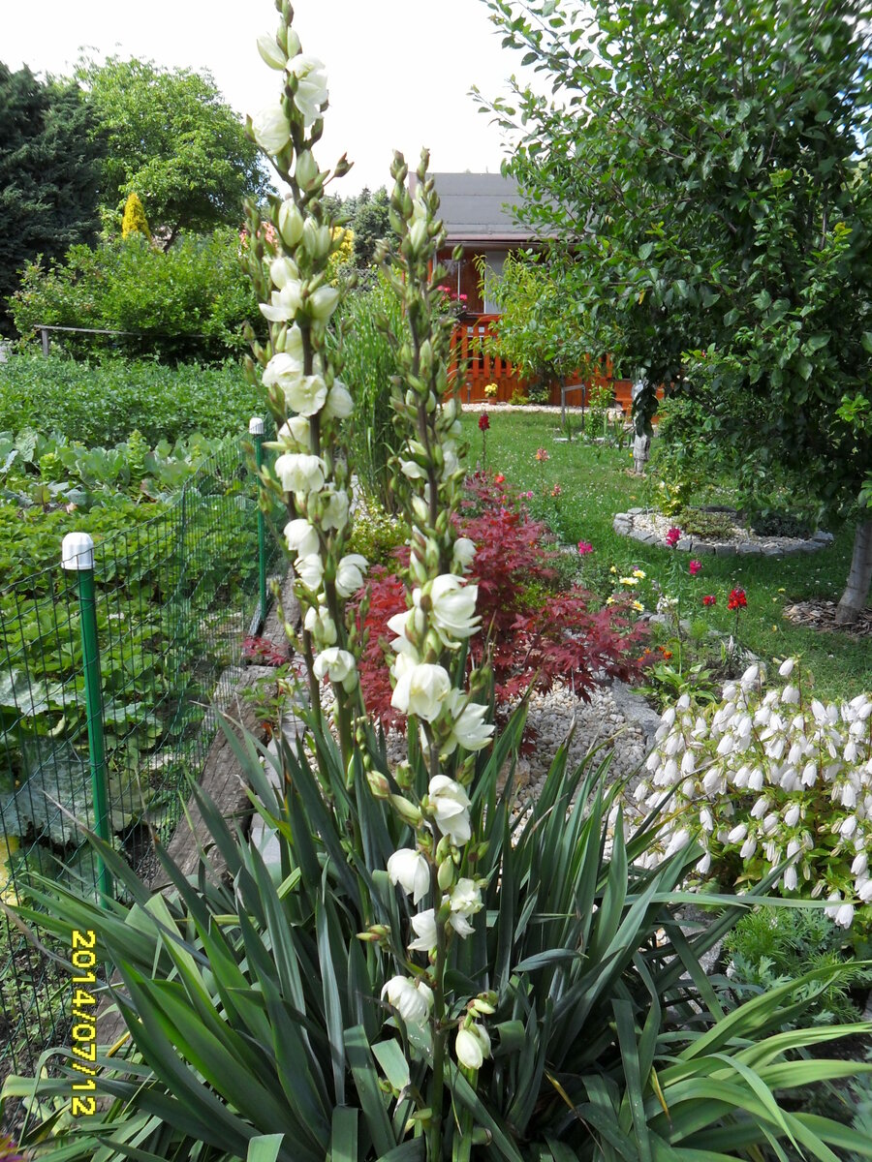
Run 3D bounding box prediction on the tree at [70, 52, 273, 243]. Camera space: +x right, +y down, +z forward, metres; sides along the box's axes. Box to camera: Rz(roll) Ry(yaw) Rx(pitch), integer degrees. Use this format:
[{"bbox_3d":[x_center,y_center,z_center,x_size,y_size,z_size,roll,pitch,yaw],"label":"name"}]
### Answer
[{"bbox_3d":[-5.900,-7.934,19.851,4.600,6.600,4.500,-3,11,-15],"label":"tree"}]

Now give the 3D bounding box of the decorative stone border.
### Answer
[{"bbox_3d":[1.810,-0.325,5.770,1.360,0.120,1.020,5,16,17],"label":"decorative stone border"}]

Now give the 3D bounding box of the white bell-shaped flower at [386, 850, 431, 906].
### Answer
[{"bbox_3d":[-0.036,0.392,1.200,0.058,0.066,0.058,0,11,-2],"label":"white bell-shaped flower"}]

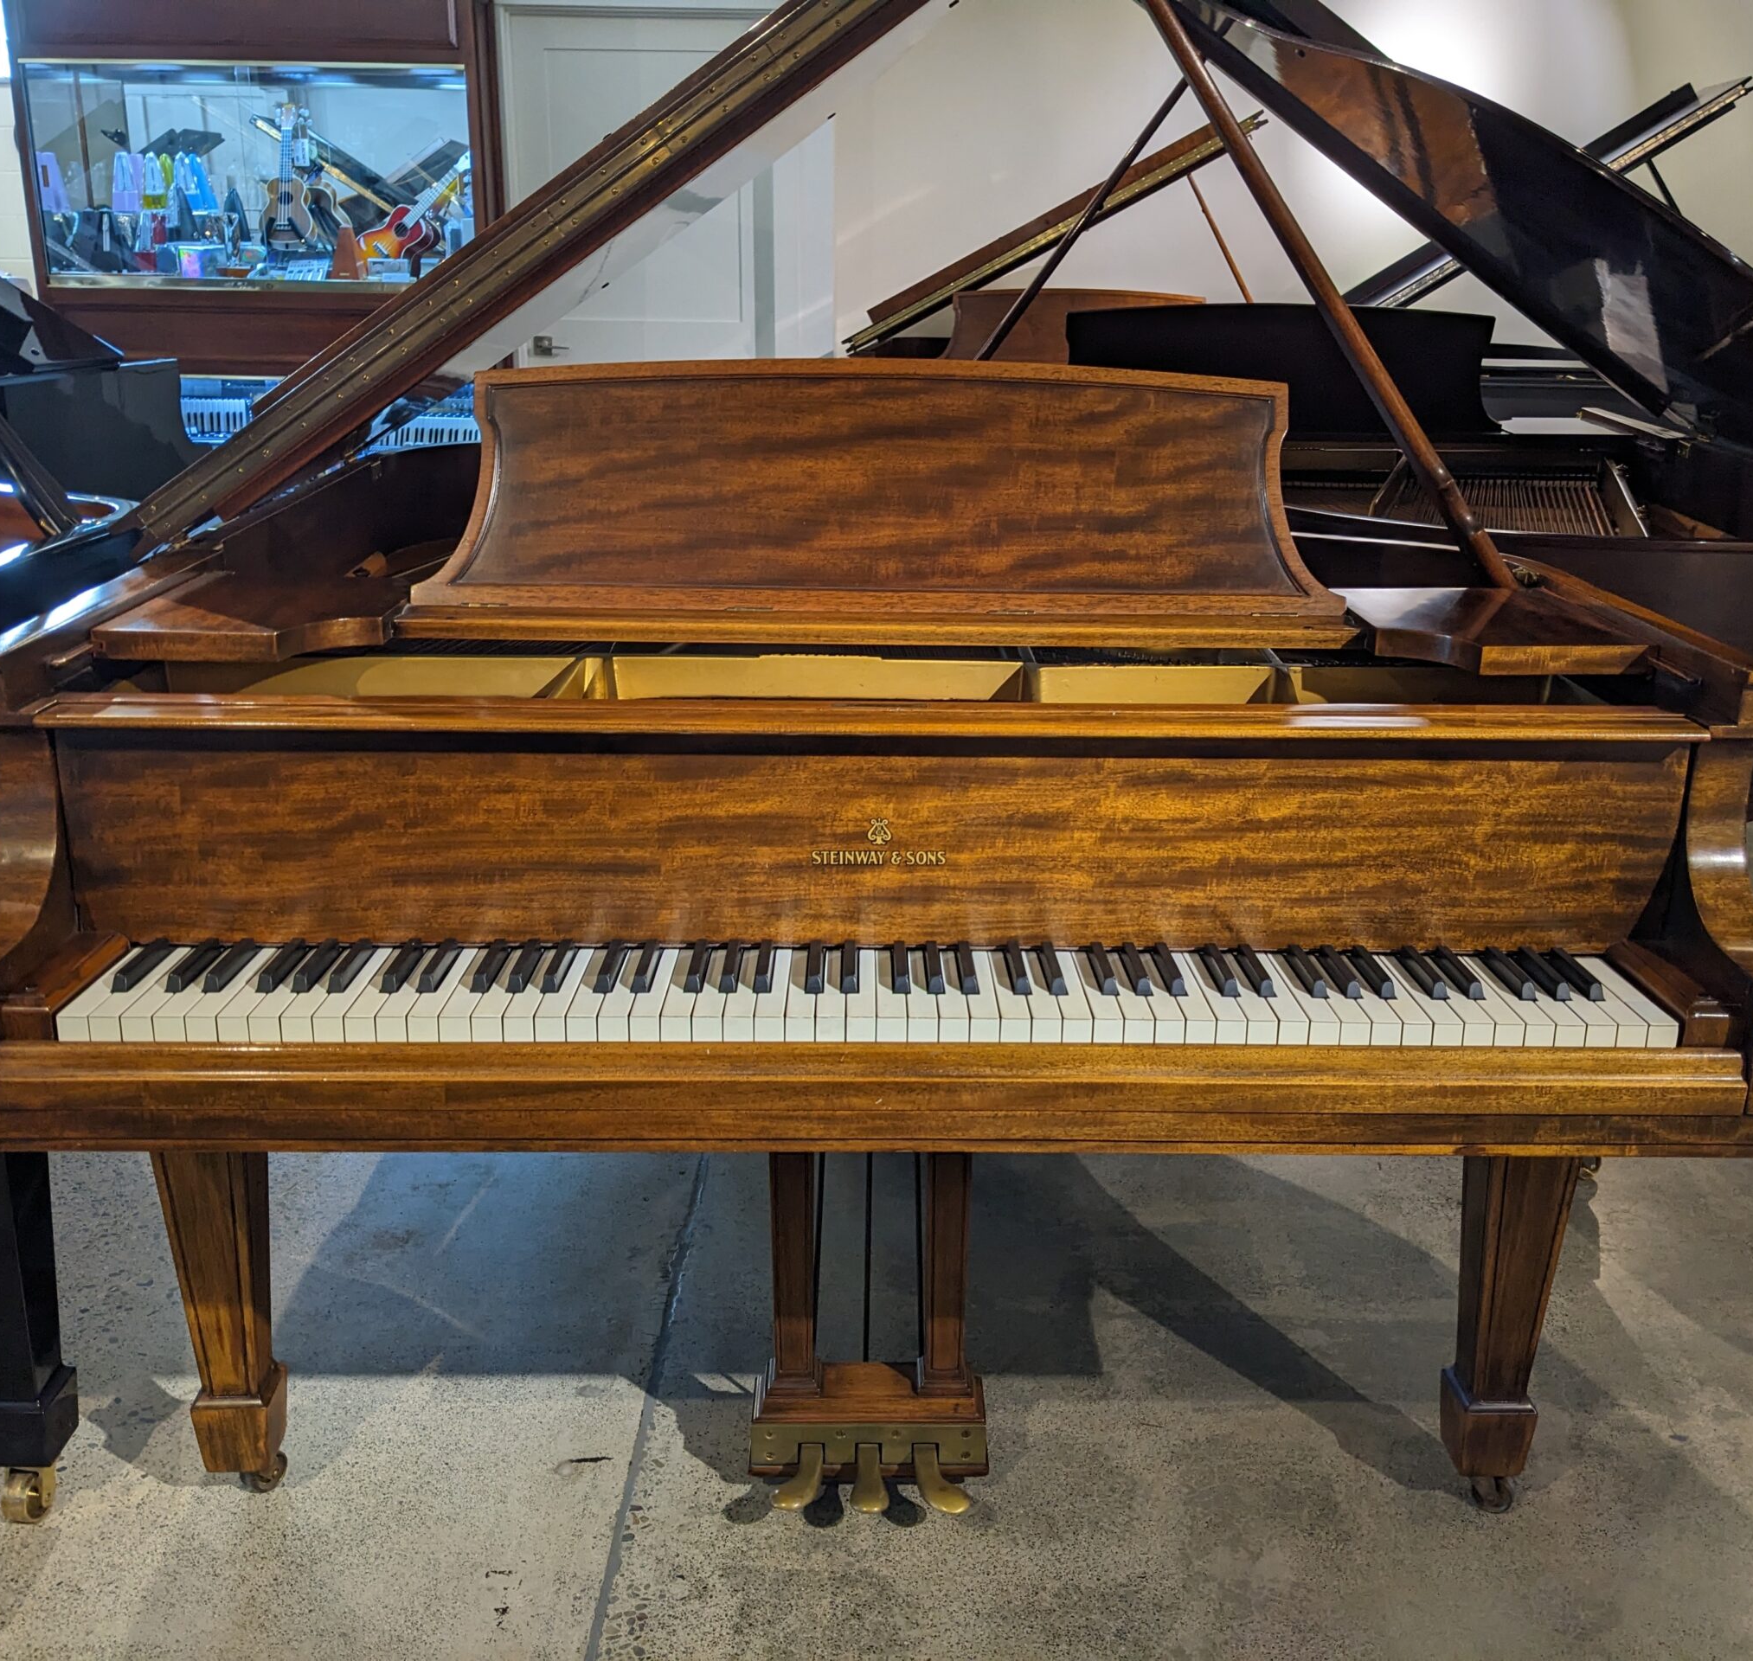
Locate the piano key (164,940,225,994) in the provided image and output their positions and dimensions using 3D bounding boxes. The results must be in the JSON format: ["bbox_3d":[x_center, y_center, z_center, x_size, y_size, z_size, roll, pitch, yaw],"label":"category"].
[{"bbox_3d":[-0.544,0.107,1.381,0.013,0.013,0.094,0,16,-1],"label":"piano key"}]

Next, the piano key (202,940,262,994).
[{"bbox_3d":[-0.516,0.106,1.382,0.013,0.013,0.094,0,16,-1],"label":"piano key"}]

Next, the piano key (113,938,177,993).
[{"bbox_3d":[-0.586,0.106,1.380,0.013,0.013,0.094,0,16,-1],"label":"piano key"}]

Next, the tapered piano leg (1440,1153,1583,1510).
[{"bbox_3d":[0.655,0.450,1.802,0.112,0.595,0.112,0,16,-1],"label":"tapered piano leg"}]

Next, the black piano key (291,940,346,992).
[{"bbox_3d":[-0.448,0.107,1.385,0.013,0.013,0.094,0,16,-1],"label":"black piano key"}]

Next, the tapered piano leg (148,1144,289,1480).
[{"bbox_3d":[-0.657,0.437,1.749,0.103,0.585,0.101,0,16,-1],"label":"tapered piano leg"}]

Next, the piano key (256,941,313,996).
[{"bbox_3d":[-0.474,0.107,1.383,0.013,0.013,0.094,0,16,-1],"label":"piano key"}]

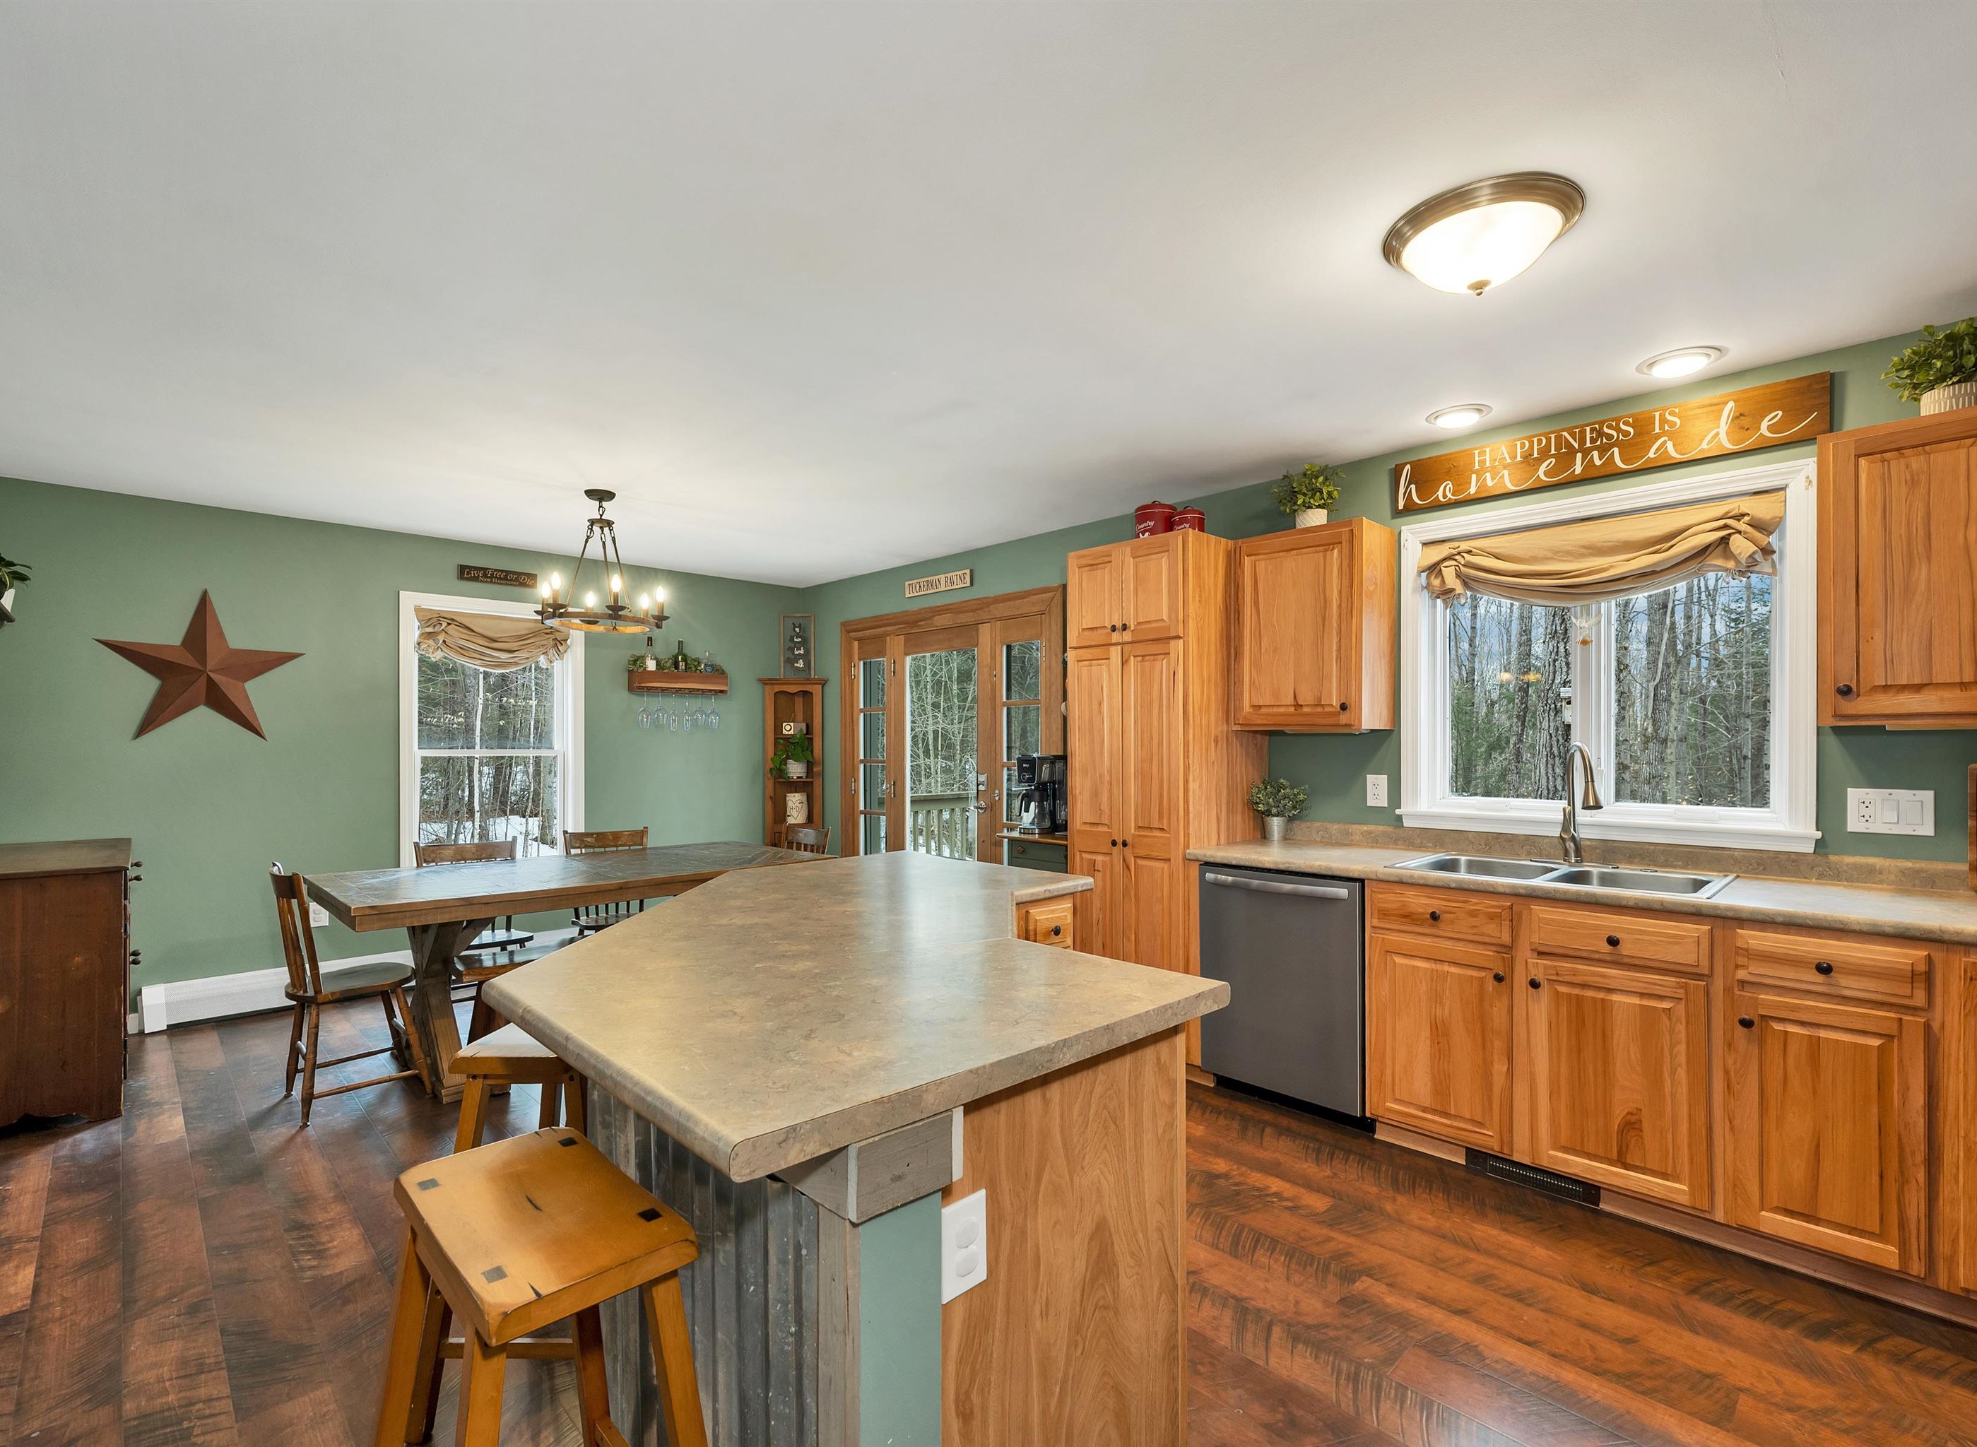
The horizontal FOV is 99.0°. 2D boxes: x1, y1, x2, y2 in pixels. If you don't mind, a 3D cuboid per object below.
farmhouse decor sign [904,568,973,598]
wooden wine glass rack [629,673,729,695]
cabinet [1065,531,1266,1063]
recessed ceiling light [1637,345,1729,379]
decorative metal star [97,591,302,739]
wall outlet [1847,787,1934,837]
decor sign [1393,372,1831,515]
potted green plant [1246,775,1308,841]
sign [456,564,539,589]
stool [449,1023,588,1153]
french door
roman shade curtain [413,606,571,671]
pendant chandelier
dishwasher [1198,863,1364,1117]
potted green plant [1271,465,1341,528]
[{"bbox_3d":[-0.315,-0.859,5.209,0.590,0.098,0.020,-1,-1,44],"label":"farmhouse decor sign"},{"bbox_3d":[-2.057,-0.265,5.621,0.125,0.138,0.630,-1,-1,44],"label":"wooden wine glass rack"},{"bbox_3d":[0.764,0.339,3.646,0.590,2.137,0.640,-1,-1,44],"label":"cabinet"},{"bbox_3d":[2.060,-1.065,2.513,0.213,0.030,0.213,-1,-1,44],"label":"recessed ceiling light"},{"bbox_3d":[-3.684,-0.273,3.981,0.085,0.710,0.735,-1,-1,45],"label":"decorative metal star"},{"bbox_3d":[2.553,0.252,2.388,0.170,0.128,0.008,-1,-1,44],"label":"wall outlet"},{"bbox_3d":[2.035,-0.927,2.892,1.210,0.188,0.020,-1,-1,44],"label":"decor sign"},{"bbox_3d":[1.184,0.355,3.466,0.240,0.255,0.240,-1,-1,45],"label":"potted green plant"},{"bbox_3d":[-2.836,-0.849,4.894,0.020,0.085,0.410,-1,-1,45],"label":"sign"},{"bbox_3d":[-1.050,1.058,2.100,0.380,0.620,0.480,0,-1,0],"label":"stool"},{"bbox_3d":[-0.294,0.369,5.145,1.970,2.150,0.120,-1,-1,44],"label":"french door"},{"bbox_3d":[-2.845,-0.468,4.890,0.080,0.335,0.800,-1,-1,45],"label":"roman shade curtain"},{"bbox_3d":[-1.753,-0.740,3.863,0.570,0.610,0.570,-1,-1,44],"label":"pendant chandelier"},{"bbox_3d":[1.216,0.965,3.176,0.600,0.860,0.620,-1,-1,44],"label":"dishwasher"},{"bbox_3d":[1.280,-0.890,3.408,0.270,0.290,0.250,-1,-1,44],"label":"potted green plant"}]

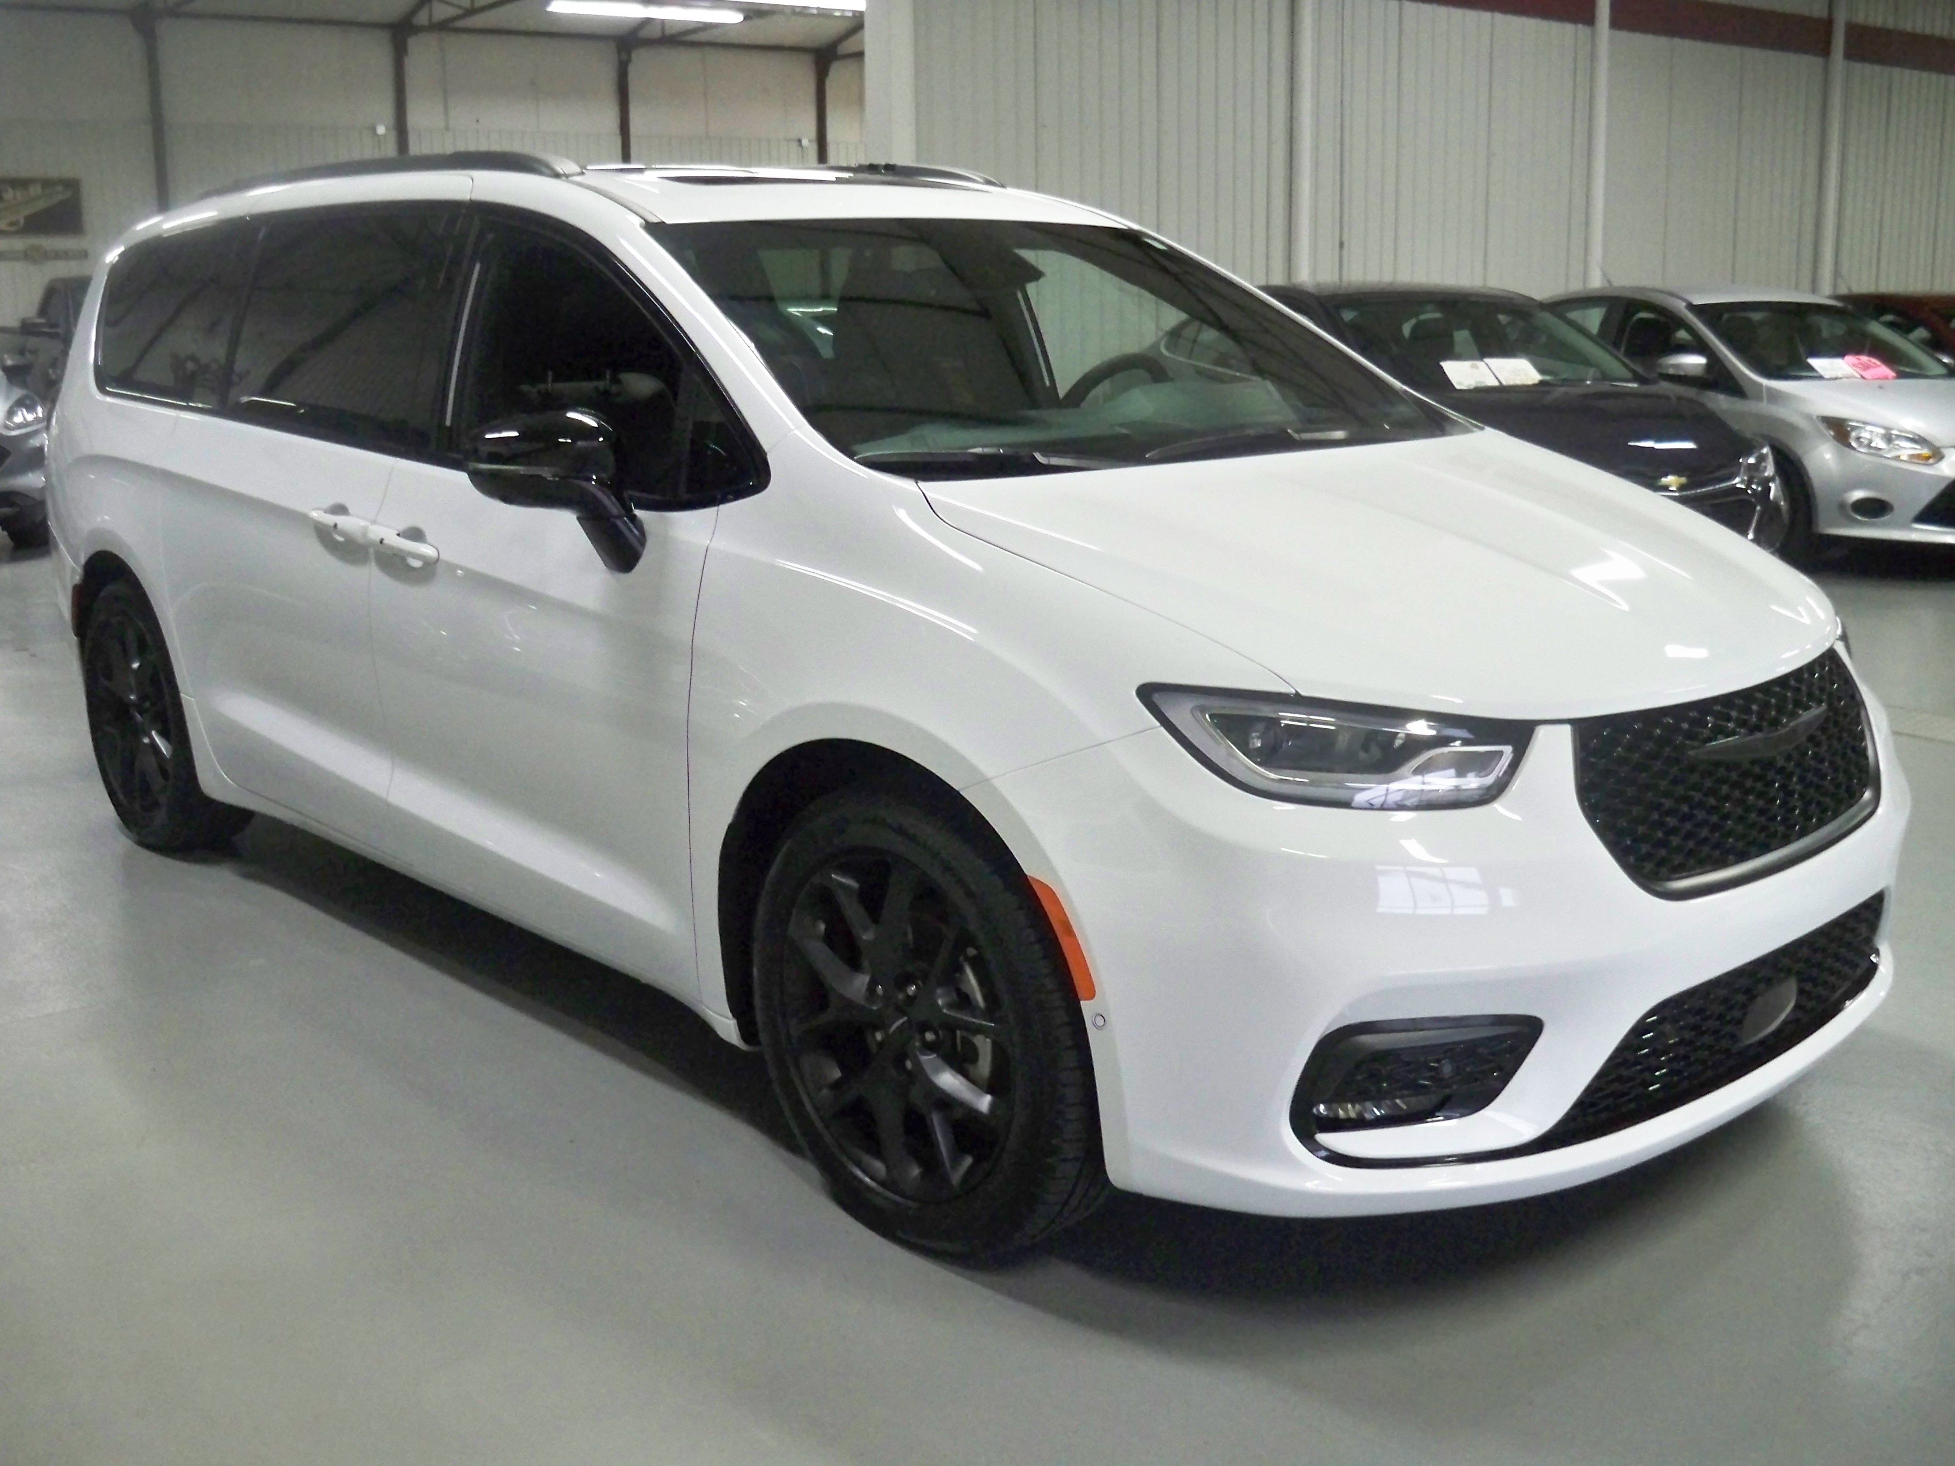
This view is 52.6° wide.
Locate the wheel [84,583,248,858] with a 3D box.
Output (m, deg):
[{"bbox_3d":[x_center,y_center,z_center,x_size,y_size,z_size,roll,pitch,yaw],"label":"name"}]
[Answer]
[{"bbox_3d":[-2.142,-0.068,5.255,0.250,0.735,0.735,-10,16,-42],"label":"wheel"}]

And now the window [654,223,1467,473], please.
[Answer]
[{"bbox_3d":[0.202,-0.774,3.811,1.580,0.130,1.020,-10,41,-42],"label":"window"}]

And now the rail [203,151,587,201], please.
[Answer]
[{"bbox_3d":[-1.463,-1.298,4.638,0.080,0.090,2.050,-10,16,-42],"label":"rail"}]

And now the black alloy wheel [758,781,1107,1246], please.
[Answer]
[{"bbox_3d":[-0.050,0.420,3.036,0.250,0.735,0.735,-10,16,-42],"label":"black alloy wheel"}]

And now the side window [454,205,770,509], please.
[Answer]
[{"bbox_3d":[-0.669,-0.676,3.498,1.110,0.520,0.080,13,0,44],"label":"side window"}]

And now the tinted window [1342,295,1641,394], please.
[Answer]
[{"bbox_3d":[2.370,-1.850,9.400,1.400,0.130,0.850,-4,40,-16],"label":"tinted window"}]

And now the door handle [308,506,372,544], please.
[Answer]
[{"bbox_3d":[-1.313,-0.425,4.046,0.060,0.050,0.280,-10,16,-42],"label":"door handle"}]

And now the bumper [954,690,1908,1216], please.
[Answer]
[{"bbox_3d":[0.957,0.229,3.177,1.940,0.670,0.720,-10,16,-42],"label":"bumper"}]

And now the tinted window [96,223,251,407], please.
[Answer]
[{"bbox_3d":[-2.008,-1.036,4.919,0.080,0.450,1.020,14,0,-41],"label":"tinted window"}]

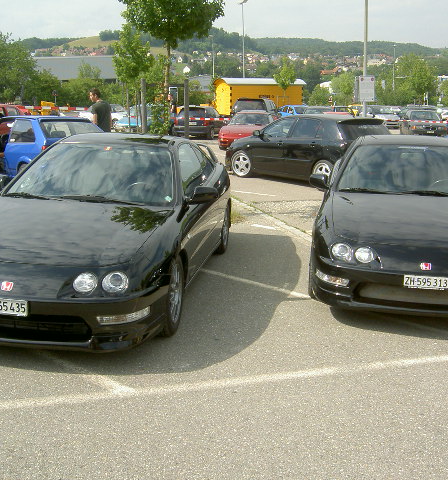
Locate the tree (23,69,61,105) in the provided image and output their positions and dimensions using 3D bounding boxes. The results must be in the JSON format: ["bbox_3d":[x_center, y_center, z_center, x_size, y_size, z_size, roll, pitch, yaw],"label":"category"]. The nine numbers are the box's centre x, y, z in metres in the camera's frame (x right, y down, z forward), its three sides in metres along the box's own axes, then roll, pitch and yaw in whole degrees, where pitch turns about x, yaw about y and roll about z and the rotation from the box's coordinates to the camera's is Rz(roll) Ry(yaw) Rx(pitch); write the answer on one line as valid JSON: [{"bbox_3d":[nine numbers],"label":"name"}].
[{"bbox_3d":[-16.617,-13.806,58.504,3.800,4.500,3.800,1,12,0],"label":"tree"}]

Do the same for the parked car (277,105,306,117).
[{"bbox_3d":[4.467,-7.016,36.000,1.700,1.420,4.200,-1,13,-9],"label":"parked car"}]

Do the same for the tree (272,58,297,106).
[{"bbox_3d":[3.979,-9.588,41.000,1.600,4.700,1.600,0,13,0],"label":"tree"}]

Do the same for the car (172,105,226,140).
[{"bbox_3d":[-1.034,-5.448,28.900,1.700,1.430,4.050,2,13,10],"label":"car"}]

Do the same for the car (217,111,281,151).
[{"bbox_3d":[1.095,-4.064,23.261,1.680,1.360,4.100,4,12,13],"label":"car"}]

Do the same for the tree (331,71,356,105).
[{"bbox_3d":[13.055,-15.949,70.137,3.000,5.400,3.000,1,12,0],"label":"tree"}]

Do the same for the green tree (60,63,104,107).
[{"bbox_3d":[-12.156,-12.800,54.000,3.700,5.000,3.700,0,13,0],"label":"green tree"}]

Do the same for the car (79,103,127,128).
[{"bbox_3d":[-7.526,-8.053,40.458,1.700,1.400,4.200,-10,16,-41],"label":"car"}]

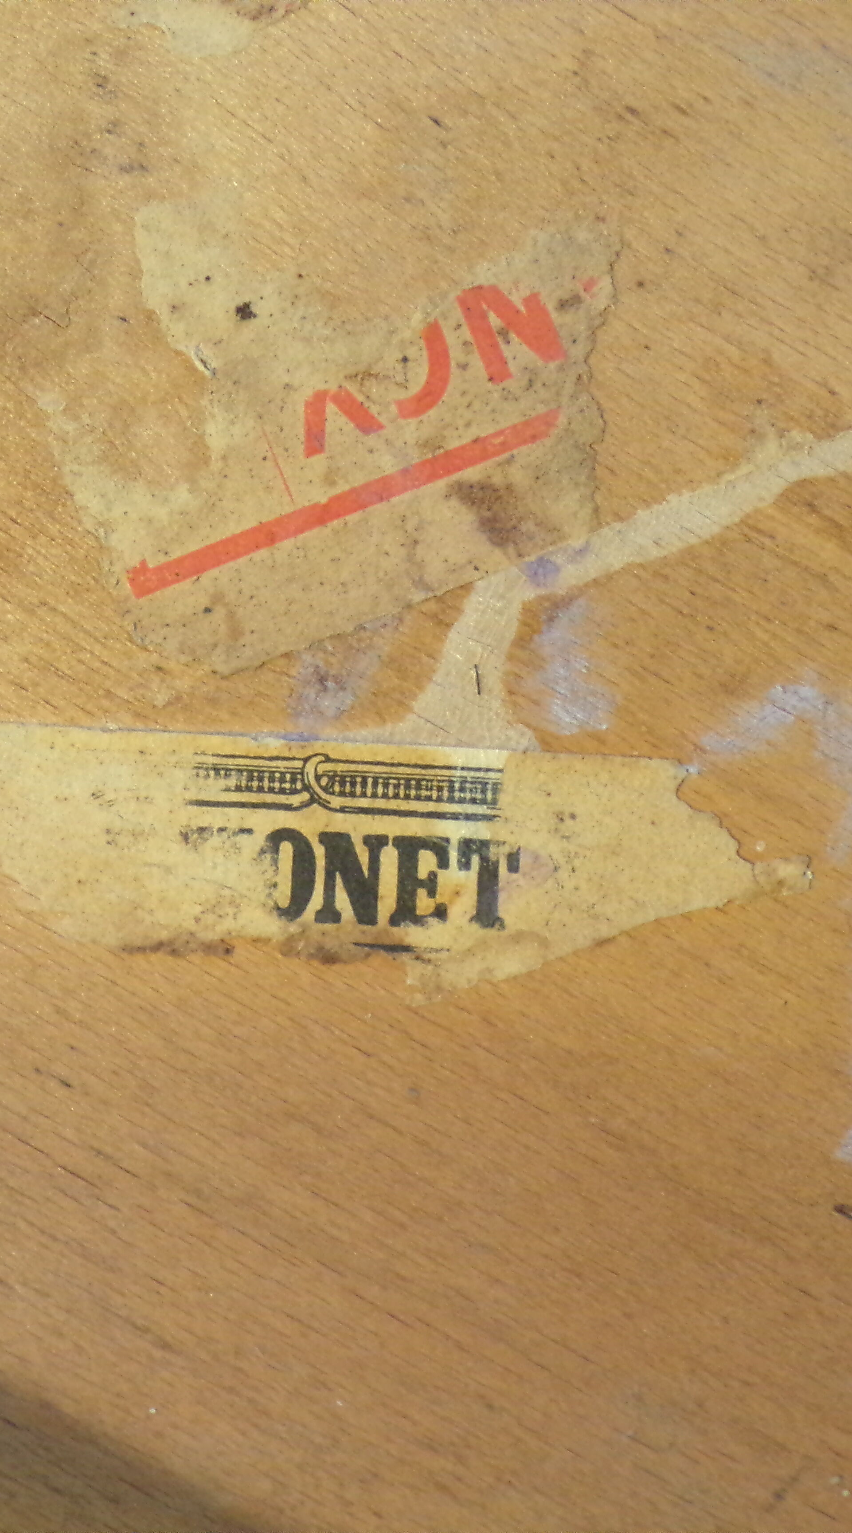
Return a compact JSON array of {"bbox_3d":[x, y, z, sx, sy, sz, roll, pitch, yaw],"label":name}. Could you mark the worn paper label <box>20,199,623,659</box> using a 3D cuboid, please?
[{"bbox_3d":[-0.006,-0.028,0.430,0.043,0.001,0.035,-22,90,0],"label":"worn paper label"}]

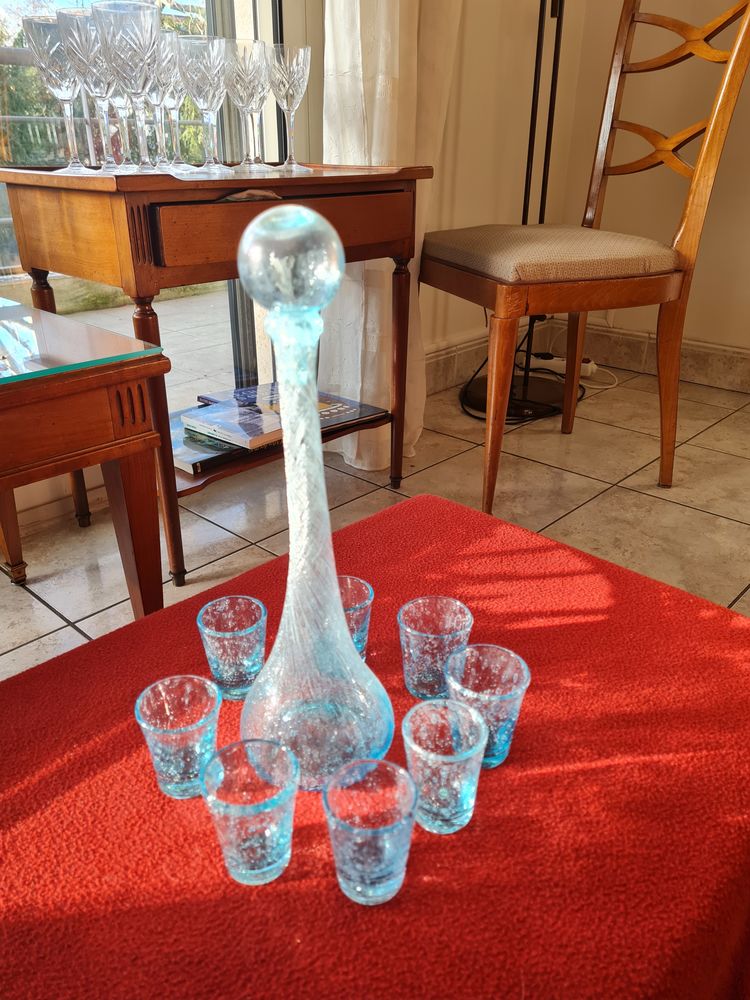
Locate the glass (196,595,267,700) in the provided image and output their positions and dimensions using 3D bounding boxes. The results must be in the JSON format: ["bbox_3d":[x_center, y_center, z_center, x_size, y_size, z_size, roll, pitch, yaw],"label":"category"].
[{"bbox_3d":[-0.099,0.107,0.534,0.049,0.059,0.049,0,25,0],"label":"glass"}]

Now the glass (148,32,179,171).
[{"bbox_3d":[-0.316,-0.575,1.089,0.070,0.170,0.070,0,25,0],"label":"glass"}]

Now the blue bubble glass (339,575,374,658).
[{"bbox_3d":[-0.025,0.094,0.566,0.049,0.056,0.049,0,25,0],"label":"blue bubble glass"}]

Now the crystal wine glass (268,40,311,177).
[{"bbox_3d":[-0.134,-0.606,1.170,0.072,0.174,0.072,0,25,0],"label":"crystal wine glass"}]

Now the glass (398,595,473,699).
[{"bbox_3d":[0.042,0.107,0.536,0.051,0.058,0.051,0,25,0],"label":"glass"}]

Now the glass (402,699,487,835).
[{"bbox_3d":[0.040,0.154,0.428,0.048,0.062,0.048,0,25,0],"label":"glass"}]

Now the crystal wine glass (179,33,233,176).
[{"bbox_3d":[-0.247,-0.575,1.103,0.072,0.174,0.072,22,33,38],"label":"crystal wine glass"}]

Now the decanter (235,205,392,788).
[{"bbox_3d":[-0.036,0.014,0.413,0.096,0.329,0.096,0,25,0],"label":"decanter"}]

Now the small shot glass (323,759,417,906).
[{"bbox_3d":[-0.002,0.174,0.388,0.048,0.059,0.048,0,25,0],"label":"small shot glass"}]

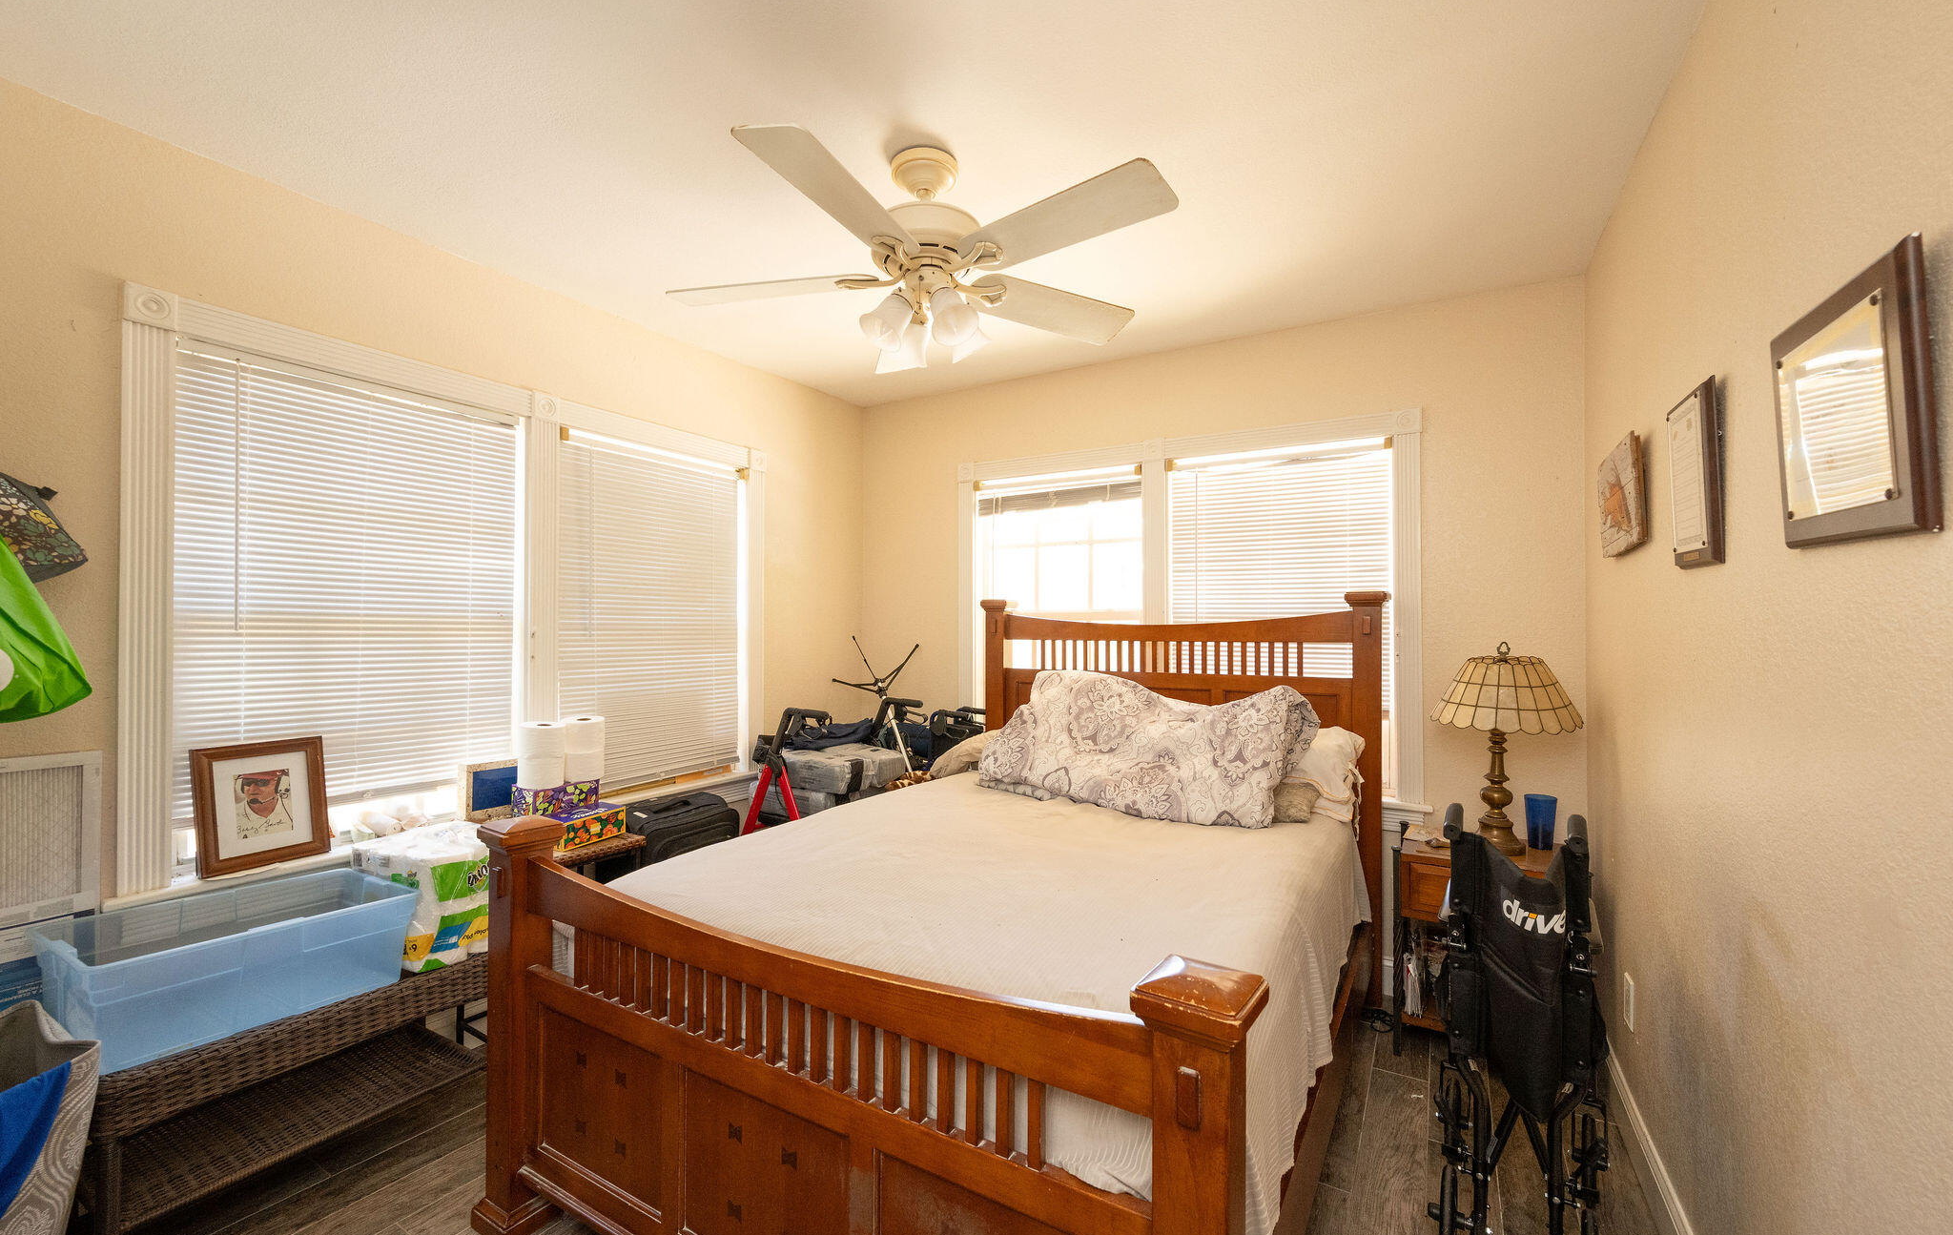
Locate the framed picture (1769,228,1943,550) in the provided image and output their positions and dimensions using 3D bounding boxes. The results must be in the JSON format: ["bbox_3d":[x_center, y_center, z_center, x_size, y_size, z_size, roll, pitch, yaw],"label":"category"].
[{"bbox_3d":[0.998,-0.228,0.876,0.022,0.285,0.330,-3,-2,31],"label":"framed picture"}]

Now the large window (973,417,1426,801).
[{"bbox_3d":[0.725,-0.039,3.092,1.880,1.370,0.080,0,-1,31],"label":"large window"}]

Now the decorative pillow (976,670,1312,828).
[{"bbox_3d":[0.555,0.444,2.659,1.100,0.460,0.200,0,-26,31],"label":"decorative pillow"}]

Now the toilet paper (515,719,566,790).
[{"bbox_3d":[-1.327,0.423,2.317,0.122,0.187,0.122,0,-1,31],"label":"toilet paper"}]

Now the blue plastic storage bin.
[{"bbox_3d":[-1.630,0.750,1.673,0.375,0.212,0.530,0,-1,35],"label":"blue plastic storage bin"}]

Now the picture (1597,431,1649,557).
[{"bbox_3d":[1.596,-0.293,1.886,0.030,0.255,0.365,-3,-2,31],"label":"picture"}]

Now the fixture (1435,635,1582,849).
[{"bbox_3d":[1.619,0.398,2.343,0.390,0.650,0.390,0,-1,31],"label":"fixture"}]

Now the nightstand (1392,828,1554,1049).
[{"bbox_3d":[1.591,1.029,2.365,0.500,0.650,0.360,0,-1,31],"label":"nightstand"}]

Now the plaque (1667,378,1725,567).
[{"bbox_3d":[1.288,-0.244,1.368,0.024,0.312,0.237,-3,-2,31],"label":"plaque"}]

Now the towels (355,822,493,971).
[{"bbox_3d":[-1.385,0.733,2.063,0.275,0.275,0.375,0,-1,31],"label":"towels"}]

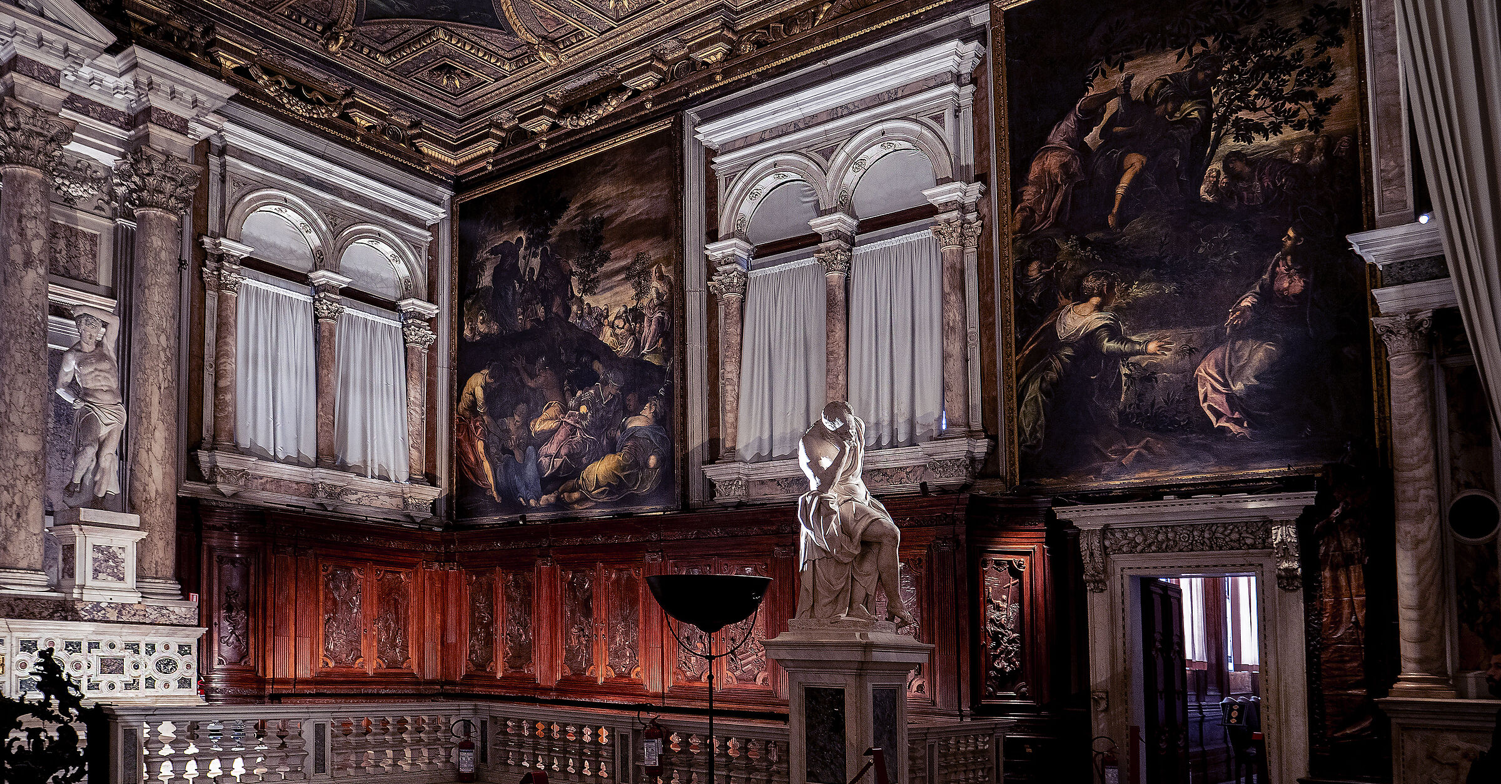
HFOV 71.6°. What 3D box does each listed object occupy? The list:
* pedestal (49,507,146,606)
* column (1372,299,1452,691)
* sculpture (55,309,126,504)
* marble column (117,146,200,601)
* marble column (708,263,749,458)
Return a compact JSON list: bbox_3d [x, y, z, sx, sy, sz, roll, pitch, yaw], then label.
[{"bbox_3d":[-7.782,1.937,12.500,0.820,1.100,0.760,-7,-9,37],"label":"pedestal"},{"bbox_3d":[6.053,1.022,9.500,0.510,3.400,0.510,-5,-7,36],"label":"column"},{"bbox_3d":[-8.081,0.180,12.750,0.500,2.340,0.640,-7,-9,37],"label":"sculpture"},{"bbox_3d":[-7.625,-0.234,13.400,0.730,5.700,0.730,-7,-9,37],"label":"marble column"},{"bbox_3d":[-0.290,-0.399,13.900,0.410,2.600,0.380,-6,-9,36],"label":"marble column"}]

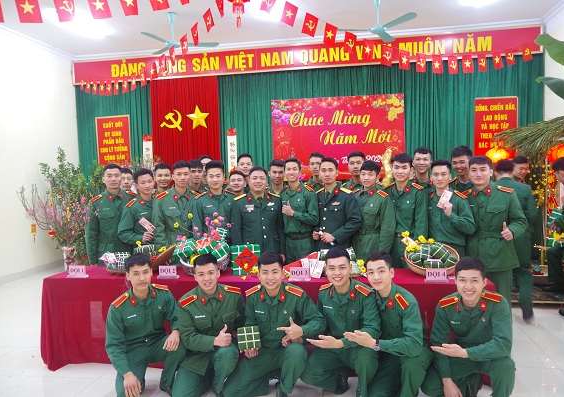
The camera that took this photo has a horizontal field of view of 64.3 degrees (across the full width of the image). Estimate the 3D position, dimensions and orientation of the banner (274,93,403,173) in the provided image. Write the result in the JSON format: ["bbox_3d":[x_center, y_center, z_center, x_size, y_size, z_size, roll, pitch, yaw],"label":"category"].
[{"bbox_3d":[0.980,-1.068,7.978,2.336,1.470,0.040,-1,3,9],"label":"banner"}]

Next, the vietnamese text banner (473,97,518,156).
[{"bbox_3d":[3.689,-1.237,7.699,0.702,0.987,0.040,-1,2,10],"label":"vietnamese text banner"}]

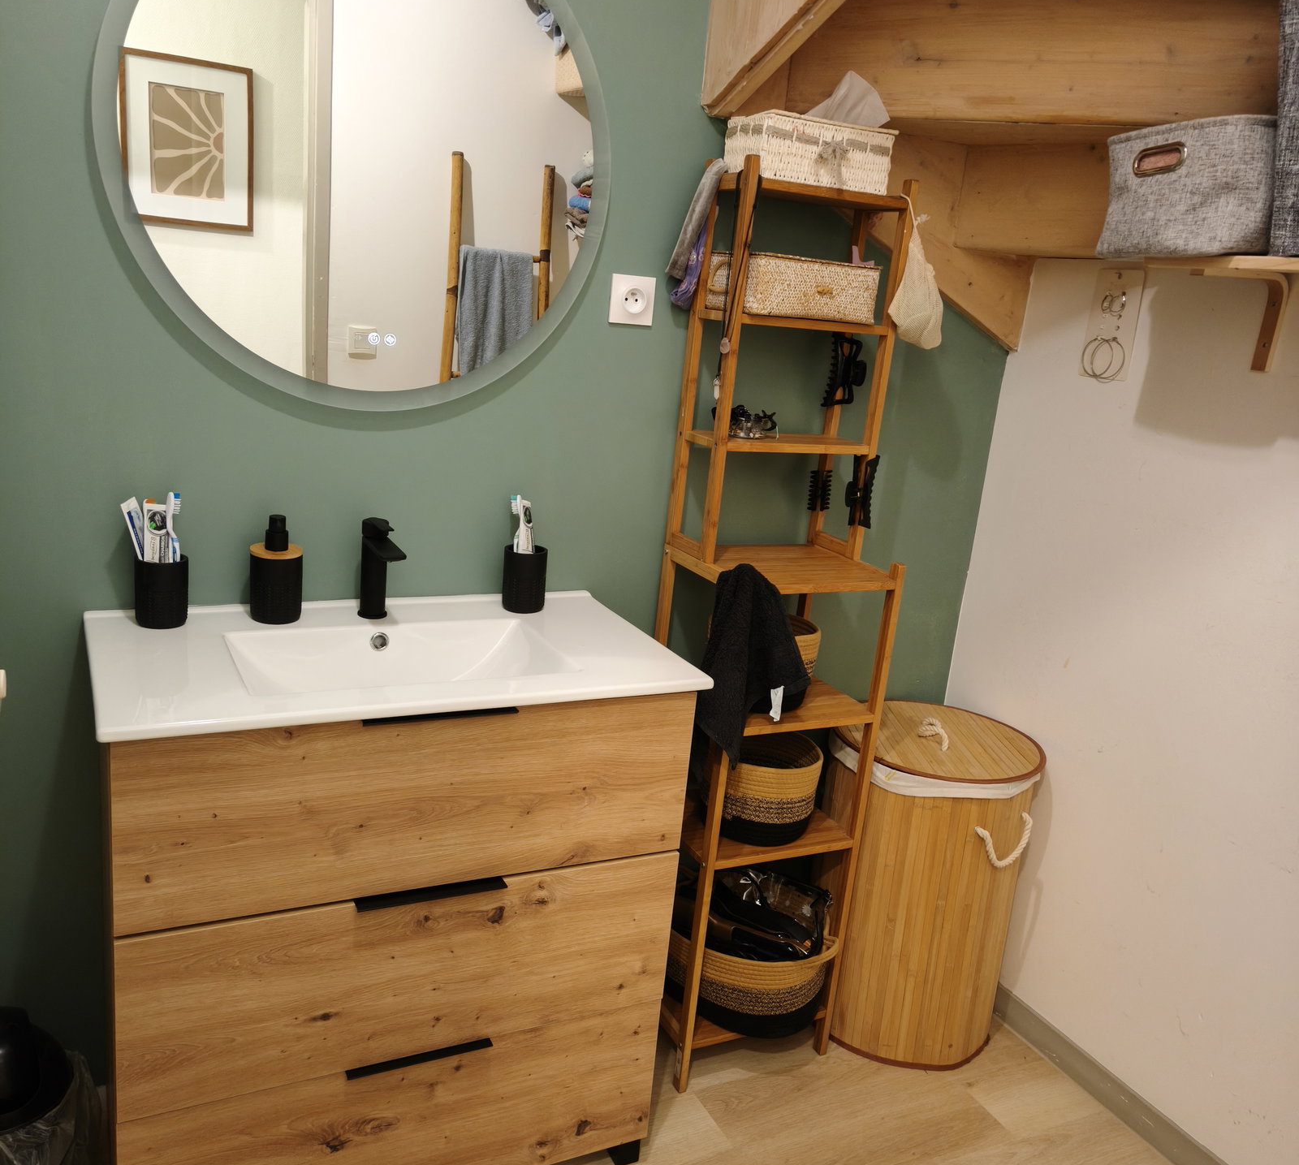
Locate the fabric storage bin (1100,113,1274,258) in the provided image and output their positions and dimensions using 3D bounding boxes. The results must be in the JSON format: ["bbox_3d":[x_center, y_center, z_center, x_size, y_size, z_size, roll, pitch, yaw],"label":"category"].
[{"bbox_3d":[0.895,-0.579,1.752,0.240,0.182,0.320,-1,16,-23],"label":"fabric storage bin"}]

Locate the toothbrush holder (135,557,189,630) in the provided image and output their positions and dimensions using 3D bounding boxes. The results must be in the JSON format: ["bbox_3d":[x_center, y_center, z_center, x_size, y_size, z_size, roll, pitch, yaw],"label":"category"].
[{"bbox_3d":[-0.713,0.012,1.683,0.072,0.098,0.072,-2,17,-28],"label":"toothbrush holder"}]

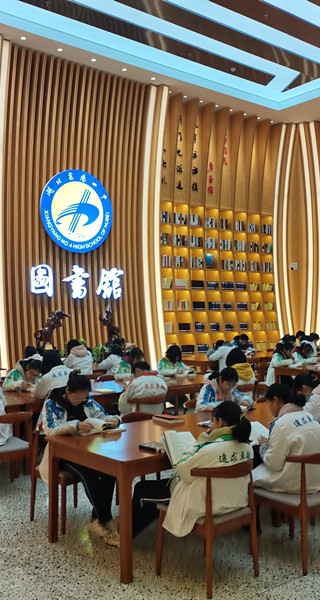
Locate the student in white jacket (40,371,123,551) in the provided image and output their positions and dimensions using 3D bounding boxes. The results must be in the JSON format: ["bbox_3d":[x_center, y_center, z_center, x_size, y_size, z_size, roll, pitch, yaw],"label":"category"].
[{"bbox_3d":[-0.584,1.206,4.769,0.560,1.220,0.800,0,-1,-38],"label":"student in white jacket"}]

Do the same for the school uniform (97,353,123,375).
[{"bbox_3d":[-0.793,1.146,9.631,0.500,0.630,0.520,1,-2,-39],"label":"school uniform"}]

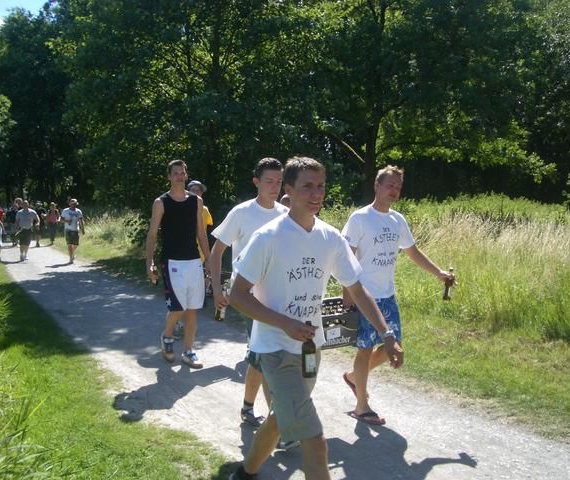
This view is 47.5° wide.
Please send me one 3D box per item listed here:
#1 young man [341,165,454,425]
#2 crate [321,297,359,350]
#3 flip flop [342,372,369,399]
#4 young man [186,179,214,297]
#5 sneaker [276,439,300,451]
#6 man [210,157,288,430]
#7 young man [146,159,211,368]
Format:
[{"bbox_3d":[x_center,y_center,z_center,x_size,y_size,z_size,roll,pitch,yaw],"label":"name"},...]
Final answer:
[{"bbox_3d":[0.733,0.383,4.630,0.750,1.800,0.740,-2,4,-36],"label":"young man"},{"bbox_3d":[0.300,0.596,4.620,0.400,0.265,0.300,-1,10,-20],"label":"crate"},{"bbox_3d":[0.536,1.098,4.850,0.100,0.060,0.280,-4,47,-52],"label":"flip flop"},{"bbox_3d":[-1.010,0.220,7.300,0.560,1.790,0.460,-1,3,-22],"label":"young man"},{"bbox_3d":[0.070,1.215,3.920,0.110,0.120,0.300,-3,-16,-42],"label":"sneaker"},{"bbox_3d":[-0.152,0.373,4.200,0.600,1.810,0.660,-2,4,-32],"label":"man"},{"bbox_3d":[-0.992,0.210,6.030,0.590,1.870,0.450,-1,3,-22],"label":"young man"}]

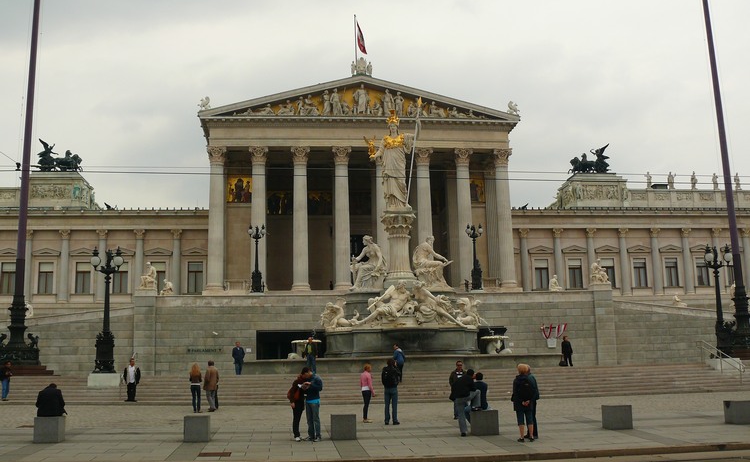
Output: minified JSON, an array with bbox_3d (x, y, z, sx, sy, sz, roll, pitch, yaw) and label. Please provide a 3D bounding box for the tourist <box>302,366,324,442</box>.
[{"bbox_3d":[-1.461,4.114,18.006,0.420,1.670,0.540,7,-13,-40],"label":"tourist"}]

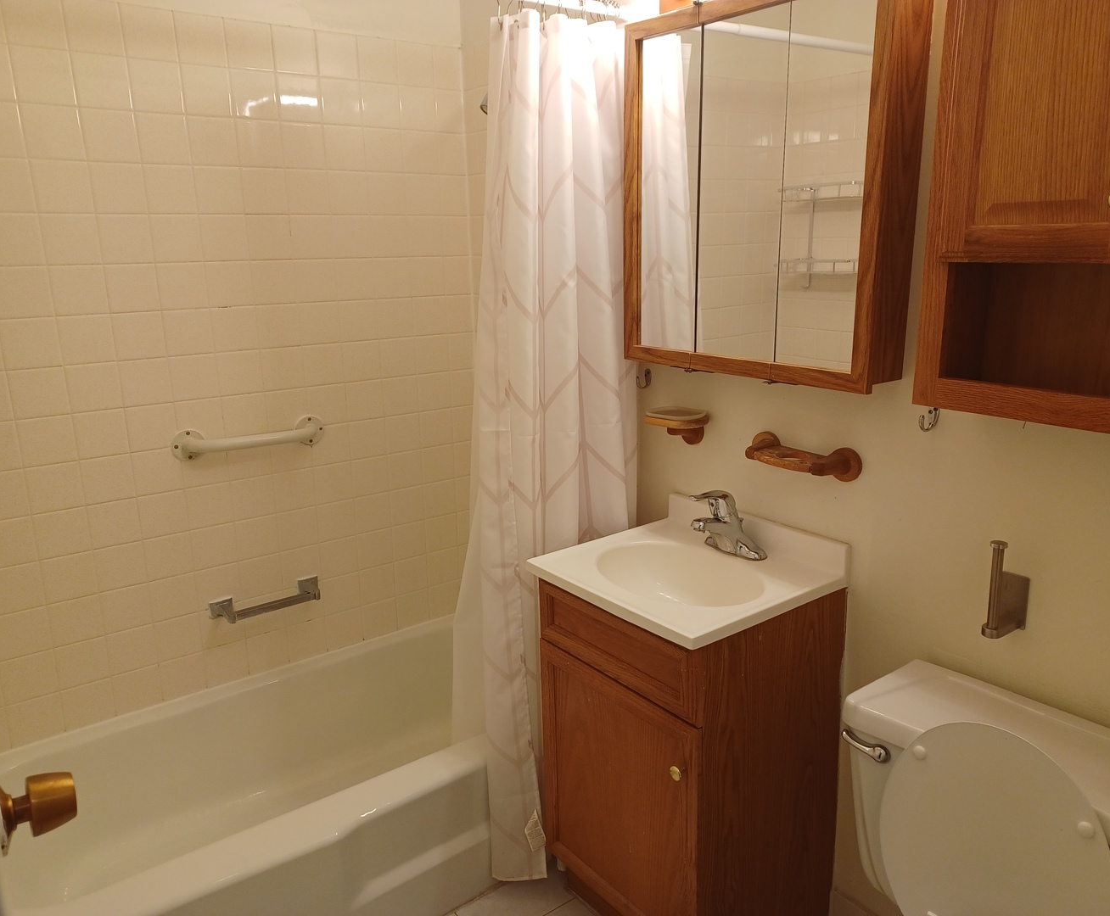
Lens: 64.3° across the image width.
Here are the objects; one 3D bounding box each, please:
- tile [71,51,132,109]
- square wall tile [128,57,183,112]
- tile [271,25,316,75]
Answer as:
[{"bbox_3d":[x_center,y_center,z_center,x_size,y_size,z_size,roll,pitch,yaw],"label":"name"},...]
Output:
[{"bbox_3d":[-0.991,-0.822,1.933,0.108,0.108,0.010,-11,17,-35],"label":"tile"},{"bbox_3d":[-0.901,-0.839,1.997,0.108,0.108,0.010,-11,17,-35],"label":"square wall tile"},{"bbox_3d":[-0.637,-0.995,2.160,0.108,0.107,0.010,-11,17,-35],"label":"tile"}]

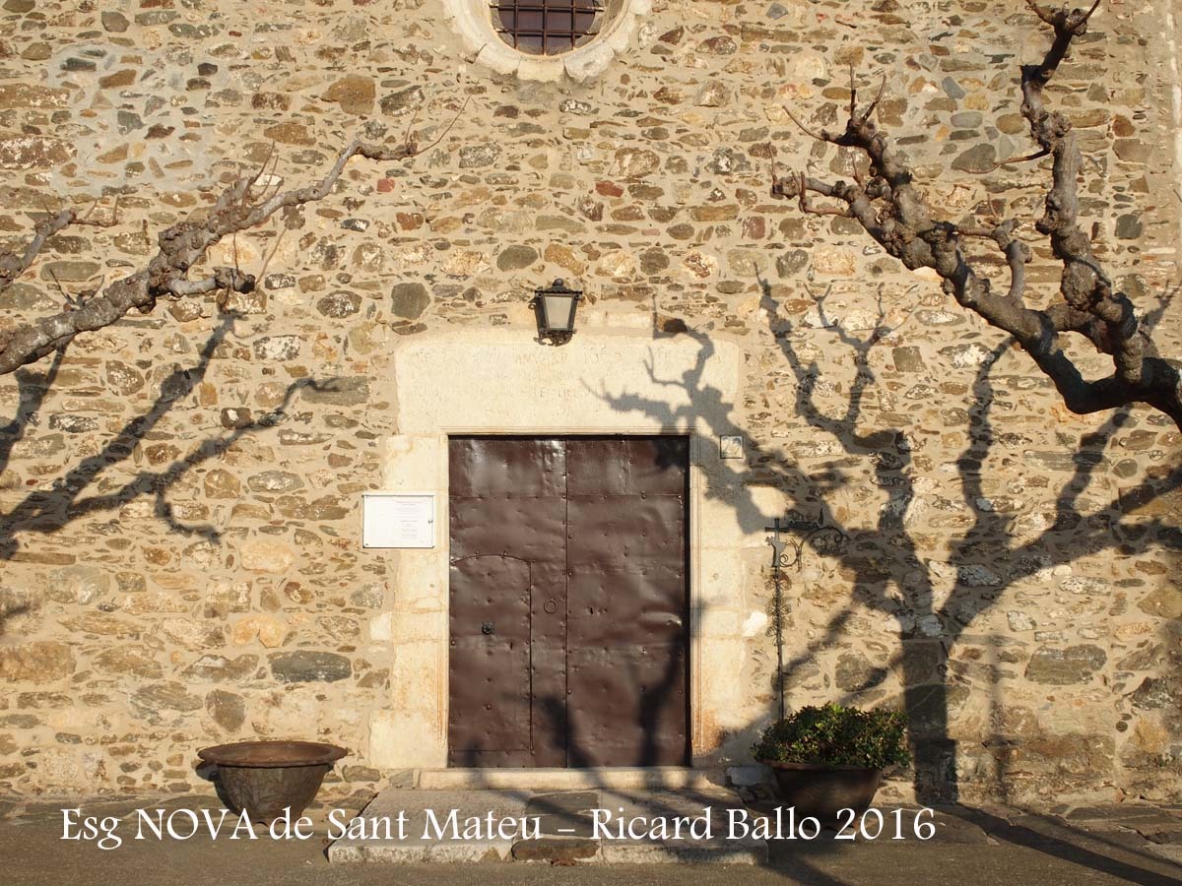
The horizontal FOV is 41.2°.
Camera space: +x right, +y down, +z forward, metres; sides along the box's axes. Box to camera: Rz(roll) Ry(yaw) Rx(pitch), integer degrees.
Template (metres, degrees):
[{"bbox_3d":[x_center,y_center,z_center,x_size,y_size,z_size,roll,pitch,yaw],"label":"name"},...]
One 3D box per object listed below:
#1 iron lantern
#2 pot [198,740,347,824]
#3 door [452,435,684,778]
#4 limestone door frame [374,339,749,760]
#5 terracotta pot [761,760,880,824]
[{"bbox_3d":[-0.229,-0.928,11.260,0.340,0.453,0.400,0,-2,0],"label":"iron lantern"},{"bbox_3d":[-1.899,2.052,9.368,0.889,0.410,0.889,0,-3,0],"label":"pot"},{"bbox_3d":[-0.163,1.167,11.619,1.779,2.442,0.080,0,-2,0],"label":"door"},{"bbox_3d":[-0.246,0.768,11.537,2.742,3.186,0.300,0,-2,0],"label":"limestone door frame"},{"bbox_3d":[1.402,2.050,9.262,0.854,0.397,0.854,0,-3,0],"label":"terracotta pot"}]

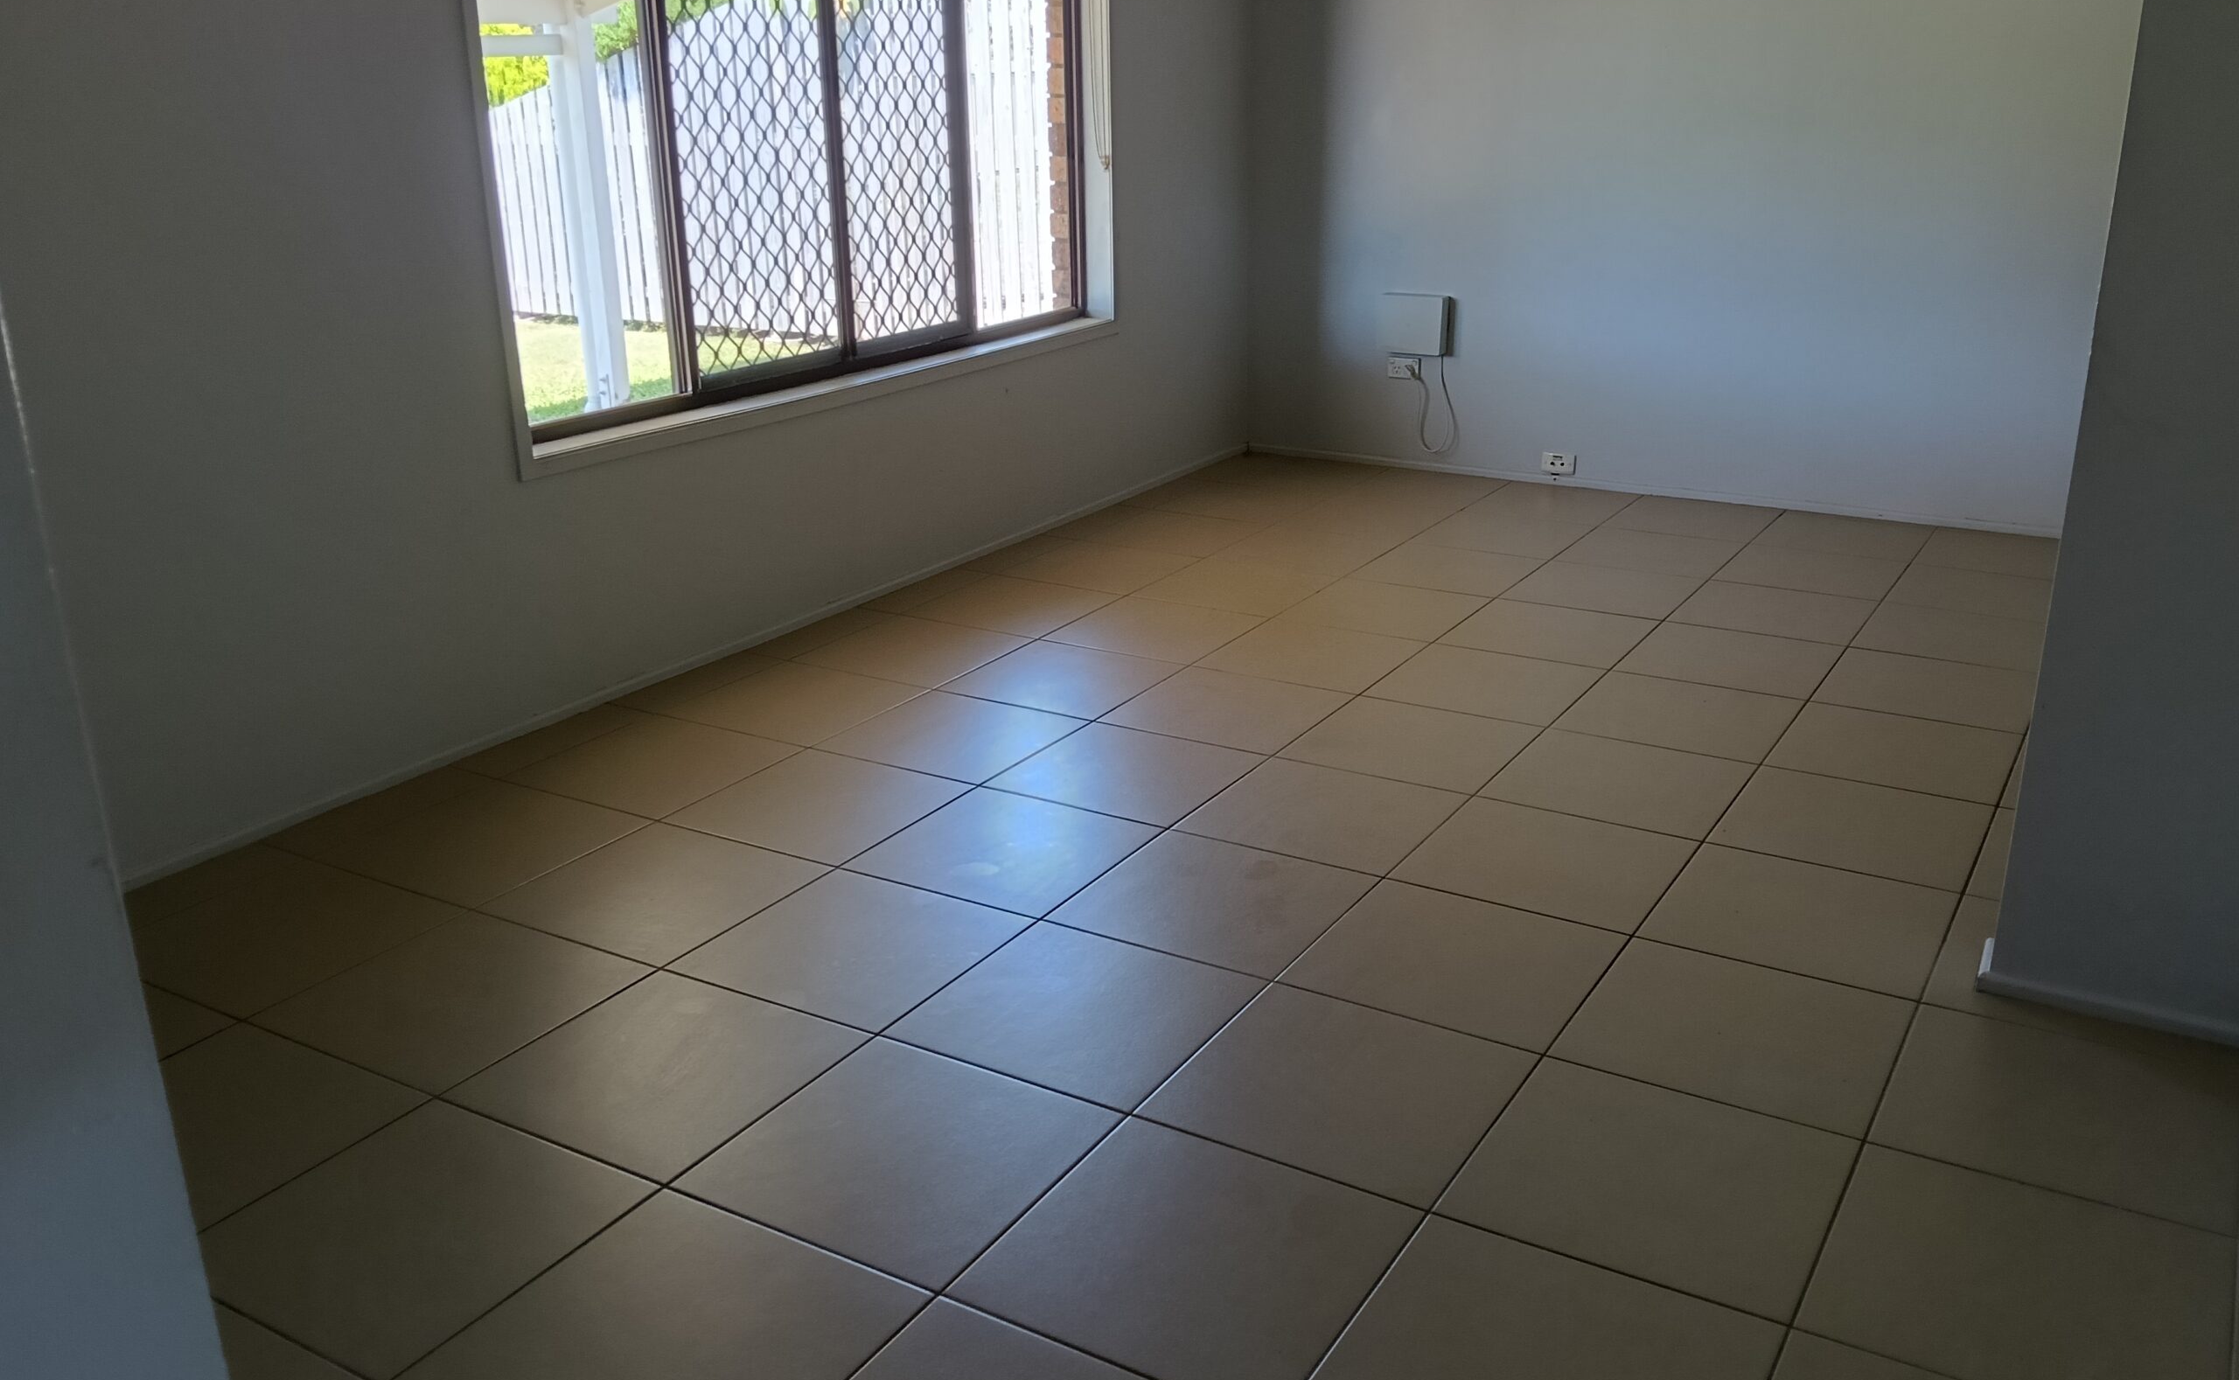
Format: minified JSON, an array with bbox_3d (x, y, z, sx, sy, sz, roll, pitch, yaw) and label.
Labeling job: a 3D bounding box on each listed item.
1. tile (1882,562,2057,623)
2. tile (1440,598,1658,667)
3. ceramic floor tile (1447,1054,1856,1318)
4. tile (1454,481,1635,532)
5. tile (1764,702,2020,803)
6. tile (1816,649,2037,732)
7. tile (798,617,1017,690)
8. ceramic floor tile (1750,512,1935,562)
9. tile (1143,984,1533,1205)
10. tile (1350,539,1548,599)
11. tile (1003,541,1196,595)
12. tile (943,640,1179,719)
[{"bbox_3d":[2.408,-0.267,4.873,0.450,0.010,0.450,10,22,30],"label":"tile"},{"bbox_3d":[1.119,-0.147,4.564,0.446,0.010,0.446,11,22,30],"label":"tile"},{"bbox_3d":[0.708,0.650,2.321,0.450,0.010,0.450,10,22,30],"label":"ceramic floor tile"},{"bbox_3d":[1.482,-0.631,5.980,0.450,0.010,0.450,10,22,30],"label":"tile"},{"bbox_3d":[1.680,0.134,3.791,0.453,0.010,0.453,10,22,30],"label":"tile"},{"bbox_3d":[1.979,-0.002,4.268,0.459,0.010,0.459,10,22,30],"label":"tile"},{"bbox_3d":[-0.528,-0.099,4.502,0.446,0.010,0.446,10,22,29],"label":"tile"},{"bbox_3d":[2.230,-0.473,5.414,0.445,0.010,0.445,11,22,30],"label":"ceramic floor tile"},{"bbox_3d":[0.320,0.574,2.533,0.446,0.010,0.446,11,22,30],"label":"tile"},{"bbox_3d":[1.015,-0.371,5.394,0.459,0.010,0.459,10,22,30],"label":"tile"},{"bbox_3d":[-0.062,-0.387,5.504,0.459,0.010,0.459,10,22,30],"label":"tile"},{"bbox_3d":[-0.134,-0.030,4.265,0.445,0.010,0.445,11,22,30],"label":"tile"}]

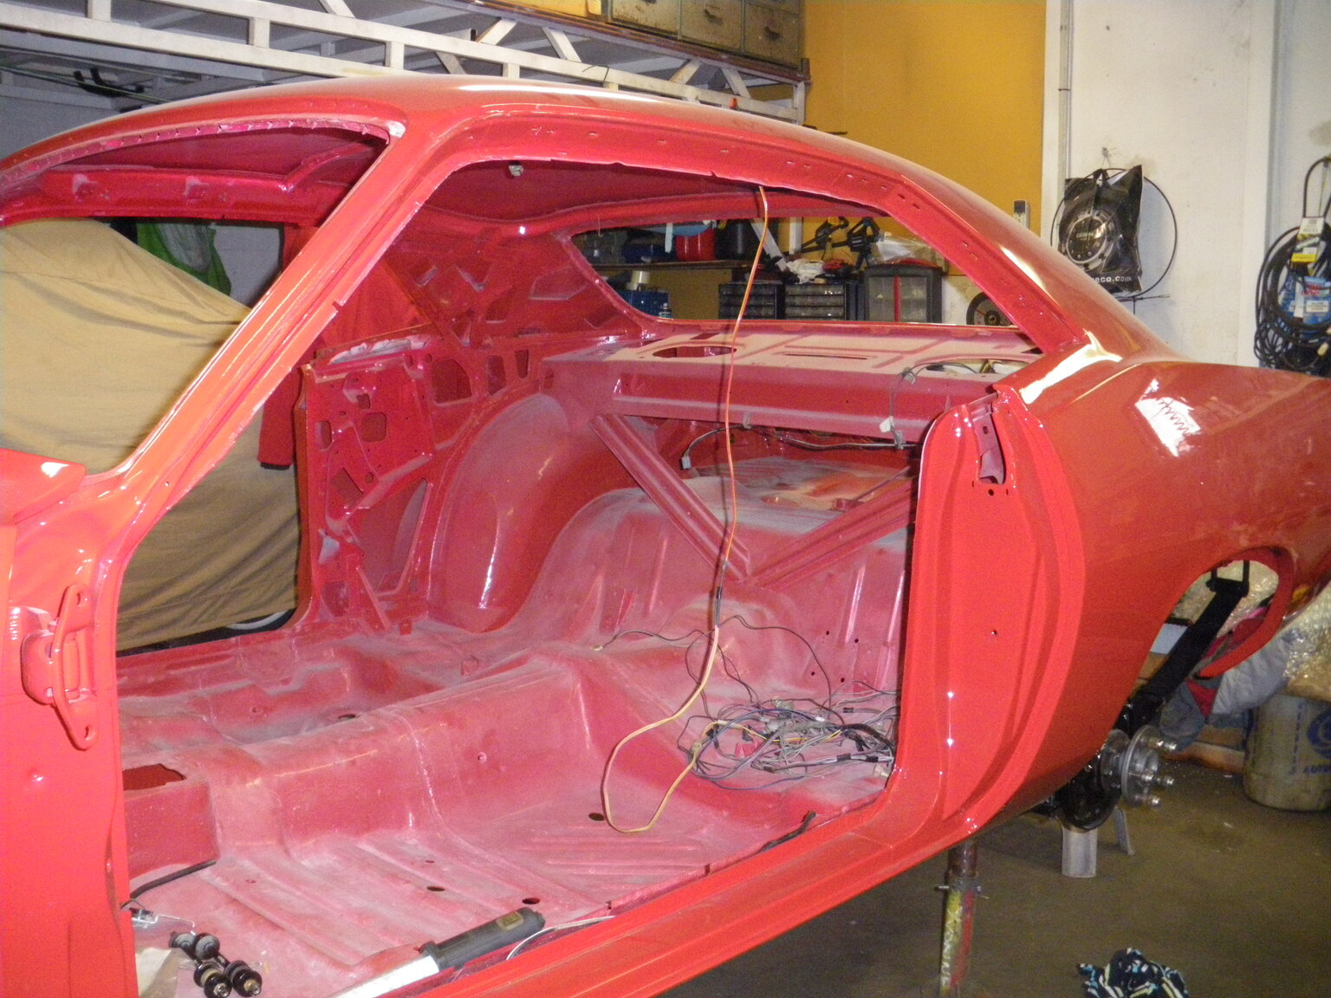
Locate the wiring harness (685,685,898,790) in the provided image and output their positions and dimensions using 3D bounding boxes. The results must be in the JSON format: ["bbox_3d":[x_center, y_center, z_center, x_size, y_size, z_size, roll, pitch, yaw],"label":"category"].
[{"bbox_3d":[0.208,0.360,2.100,0.380,0.090,0.340,0,8,0],"label":"wiring harness"}]

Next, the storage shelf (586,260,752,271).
[{"bbox_3d":[-0.034,-1.026,6.100,1.150,0.035,0.300,6,10,35],"label":"storage shelf"}]

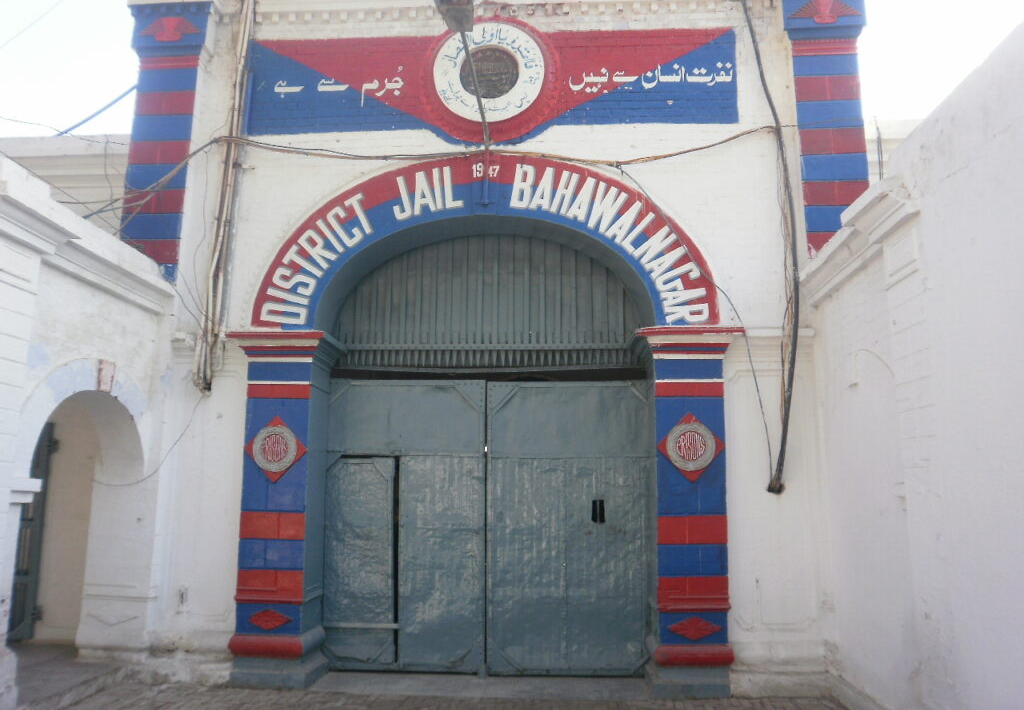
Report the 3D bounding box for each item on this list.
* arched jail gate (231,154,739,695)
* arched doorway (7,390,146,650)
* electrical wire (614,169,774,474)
[{"bbox_3d":[-0.261,0.475,6.771,4.440,4.630,0.650,0,-10,3],"label":"arched jail gate"},{"bbox_3d":[-3.484,1.416,5.832,0.560,2.270,1.650,0,-8,-1],"label":"arched doorway"},{"bbox_3d":[1.625,-0.358,6.946,1.349,2.919,0.140,0,-8,4],"label":"electrical wire"}]

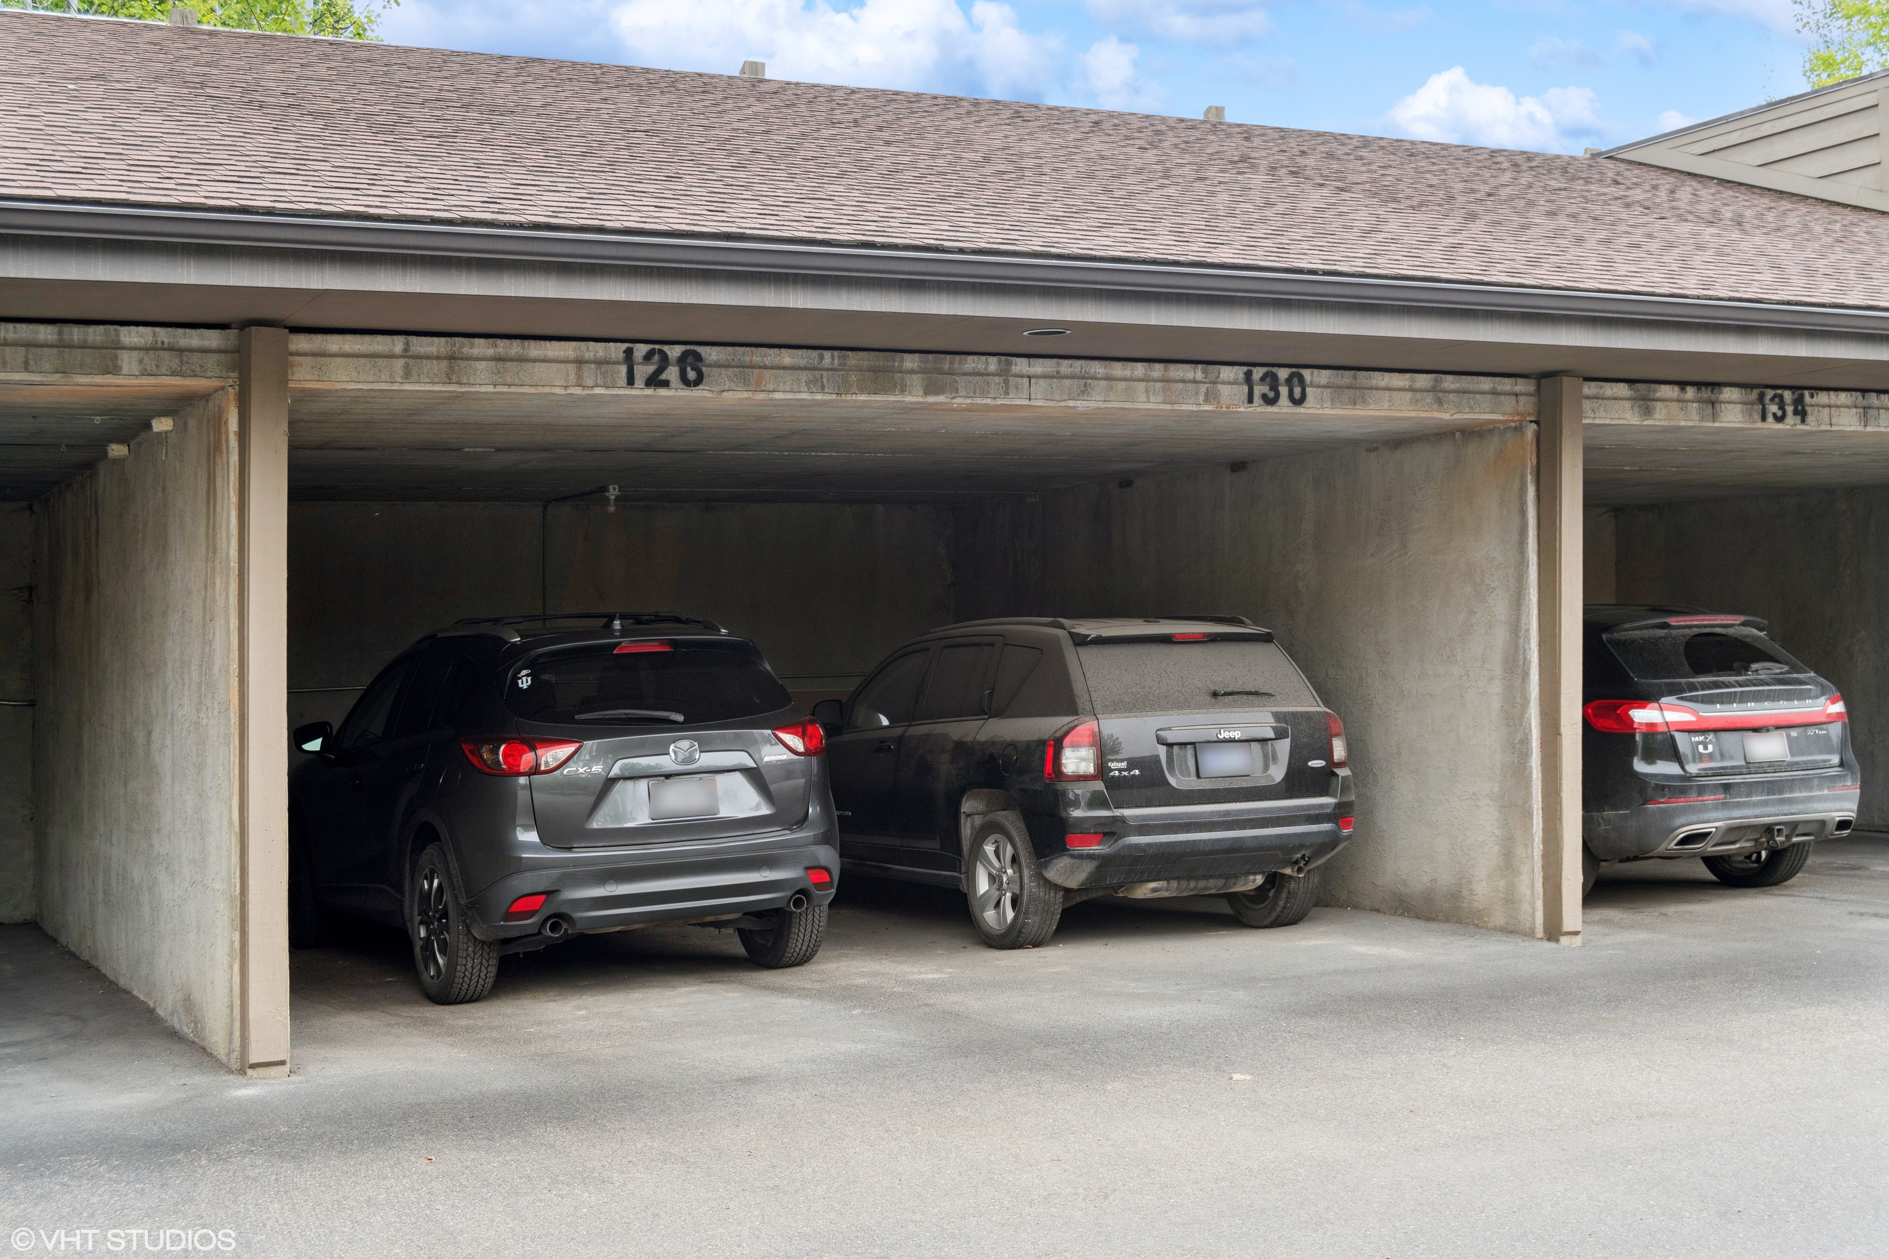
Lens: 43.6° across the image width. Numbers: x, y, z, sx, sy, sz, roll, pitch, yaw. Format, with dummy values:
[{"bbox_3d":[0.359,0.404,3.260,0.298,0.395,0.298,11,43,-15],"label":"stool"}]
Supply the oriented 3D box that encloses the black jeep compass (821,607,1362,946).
[{"bbox_3d":[0.485,0.766,13.359,1.830,1.680,4.450,-1,-1,-24],"label":"black jeep compass"}]

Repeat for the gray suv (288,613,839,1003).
[{"bbox_3d":[-2.160,0.827,12.094,1.860,1.690,4.540,-1,-1,-29],"label":"gray suv"}]

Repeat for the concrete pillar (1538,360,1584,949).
[{"bbox_3d":[2.986,0.150,11.425,0.145,2.721,0.165,0,0,-27],"label":"concrete pillar"}]

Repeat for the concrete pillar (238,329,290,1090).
[{"bbox_3d":[-2.530,0.269,8.791,0.145,2.759,0.165,0,0,-27],"label":"concrete pillar"}]

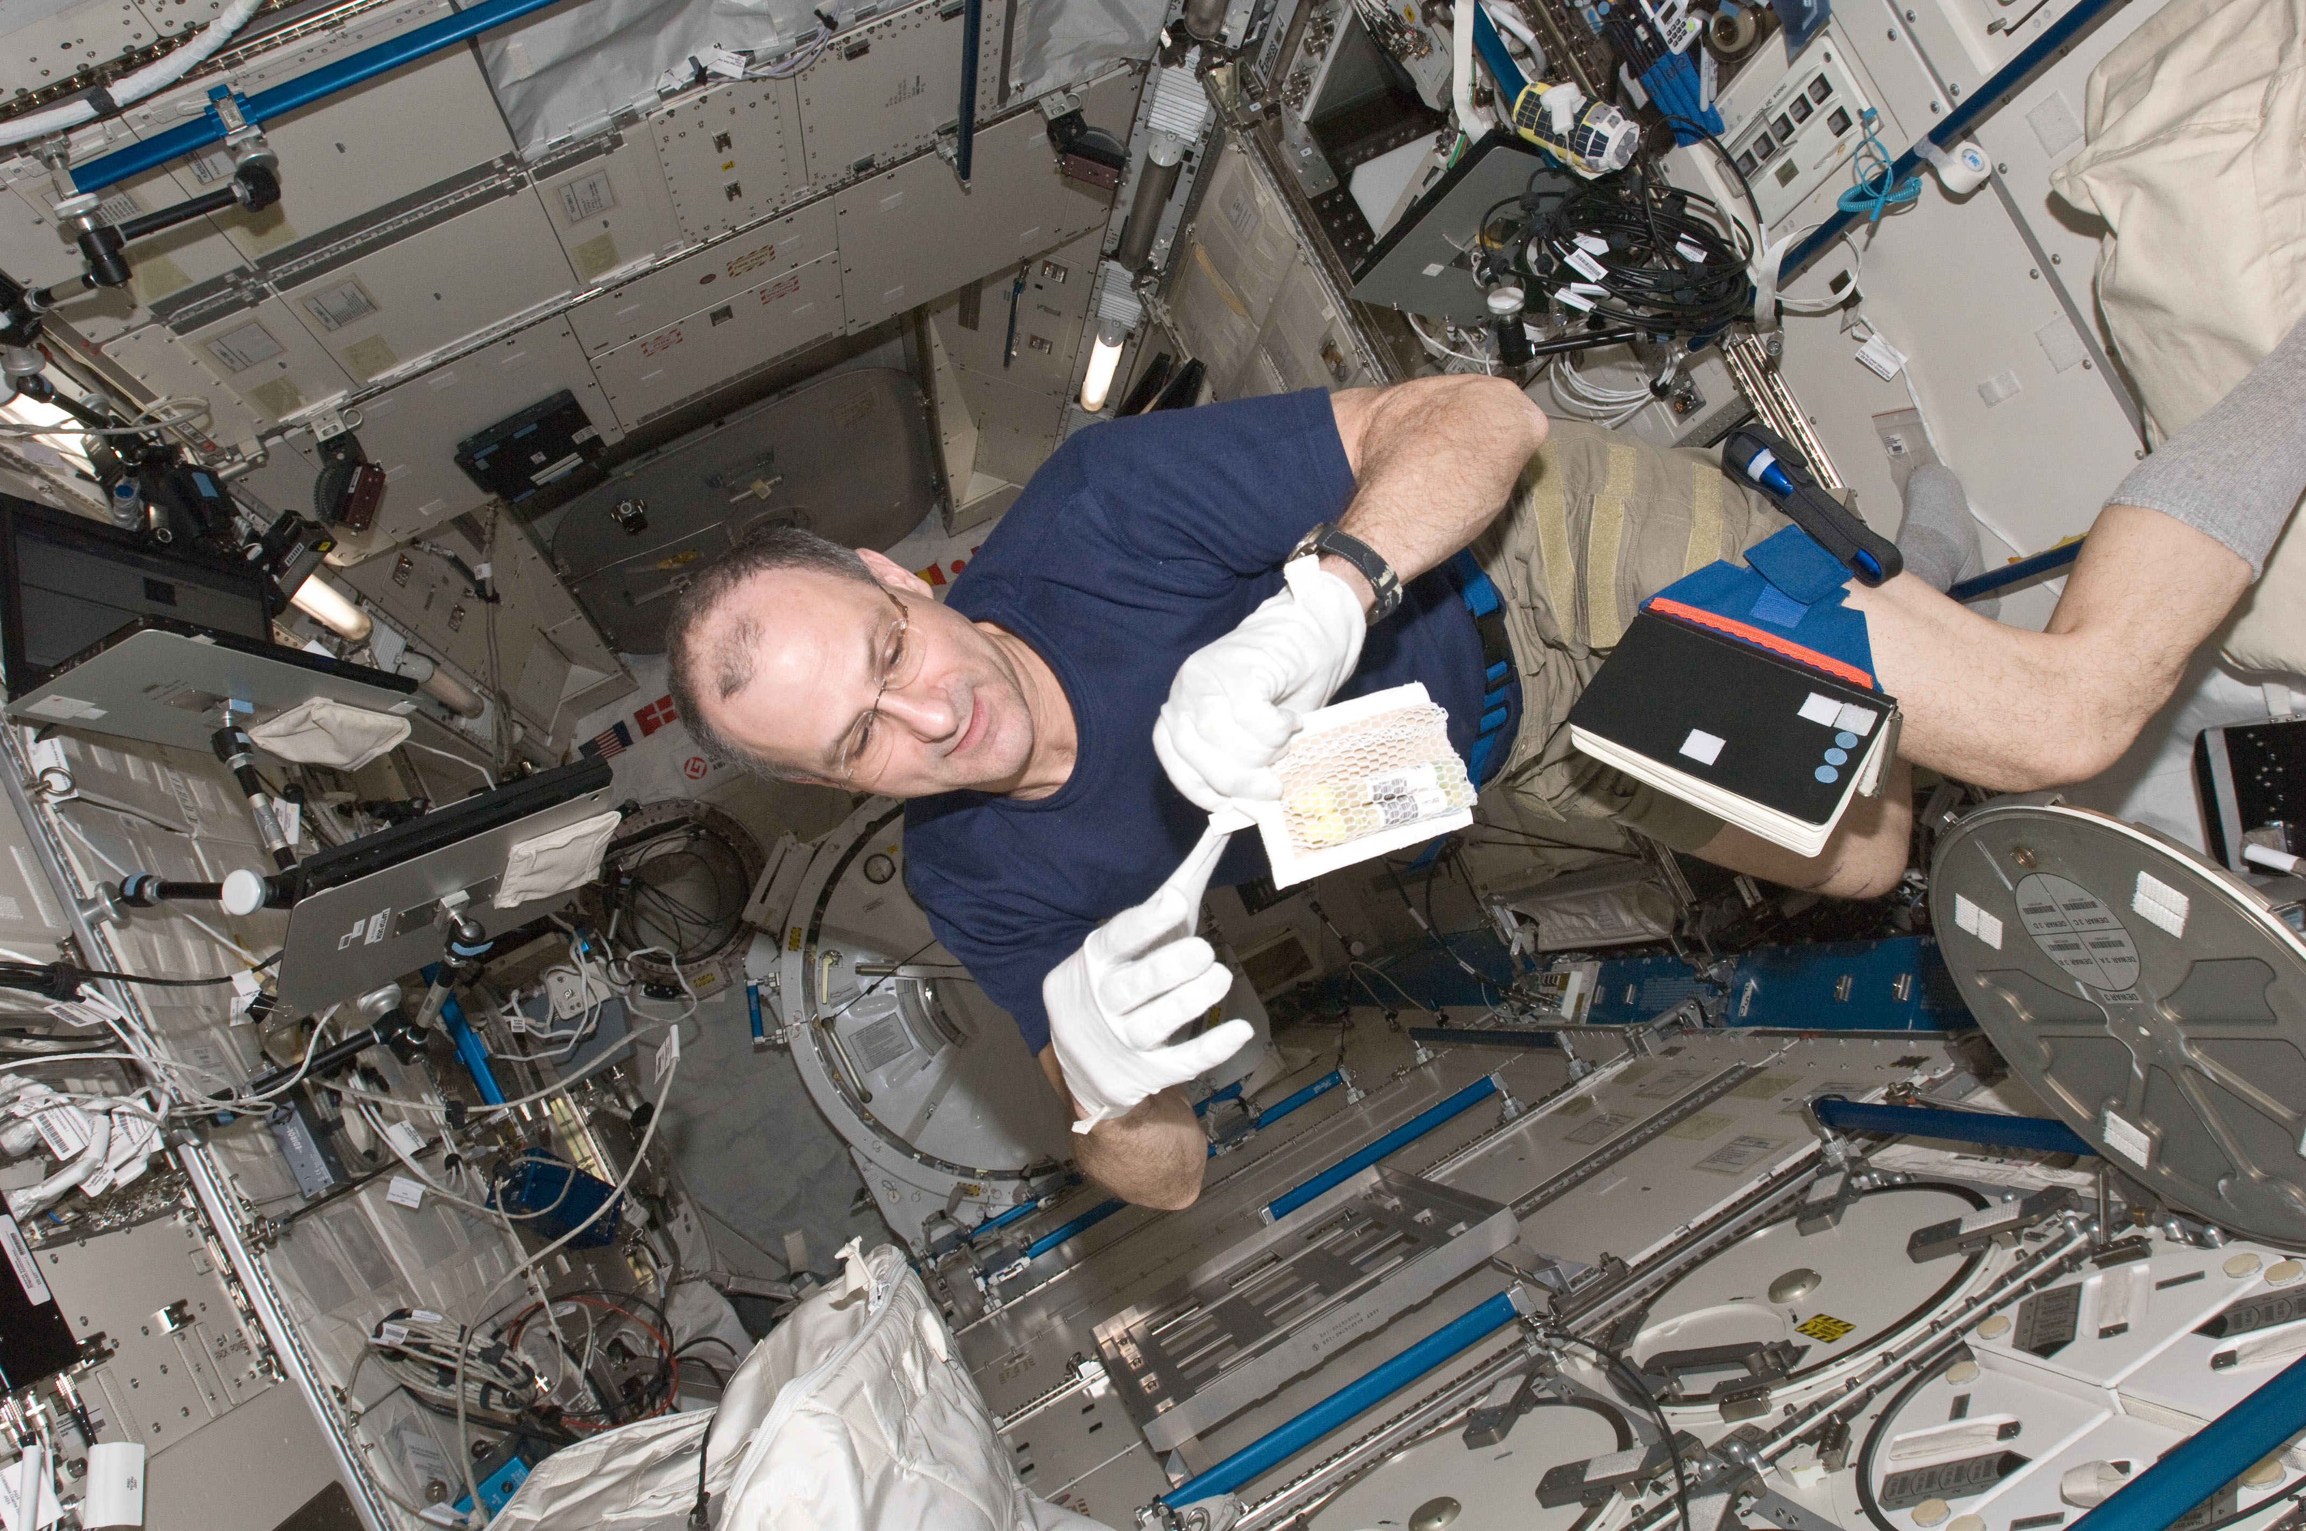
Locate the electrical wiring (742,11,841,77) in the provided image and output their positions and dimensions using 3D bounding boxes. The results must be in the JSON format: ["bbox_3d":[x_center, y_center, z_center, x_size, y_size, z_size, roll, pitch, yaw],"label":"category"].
[{"bbox_3d":[-0.594,-1.190,2.641,0.175,0.060,0.100,-28,-4,-11],"label":"electrical wiring"}]

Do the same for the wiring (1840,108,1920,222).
[{"bbox_3d":[0.824,-0.681,1.820,0.085,0.100,0.110,-28,-4,-11],"label":"wiring"}]

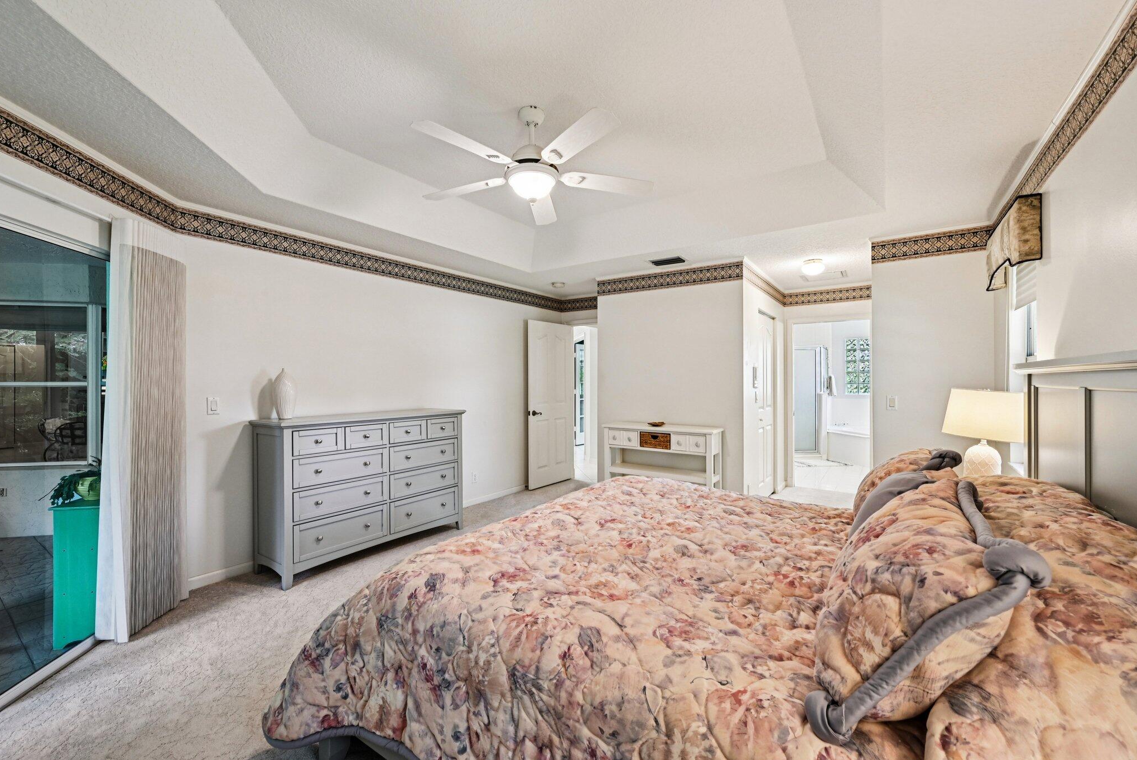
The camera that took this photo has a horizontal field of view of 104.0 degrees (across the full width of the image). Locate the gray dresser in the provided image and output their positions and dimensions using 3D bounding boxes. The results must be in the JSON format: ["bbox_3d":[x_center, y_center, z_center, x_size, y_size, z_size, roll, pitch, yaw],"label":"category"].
[{"bbox_3d":[-1.531,0.802,3.484,0.475,1.040,1.490,0,0,36],"label":"gray dresser"}]

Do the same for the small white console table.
[{"bbox_3d":[0.889,0.892,4.277,1.100,0.866,0.370,0,0,36],"label":"small white console table"}]

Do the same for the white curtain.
[{"bbox_3d":[-2.326,0.246,2.450,0.170,2.120,0.480,0,0,-9],"label":"white curtain"}]

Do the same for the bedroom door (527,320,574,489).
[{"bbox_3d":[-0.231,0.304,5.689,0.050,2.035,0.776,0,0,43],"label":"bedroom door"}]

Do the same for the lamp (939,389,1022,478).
[{"bbox_3d":[2.070,0.327,2.206,0.335,0.550,0.335,0,0,36],"label":"lamp"}]

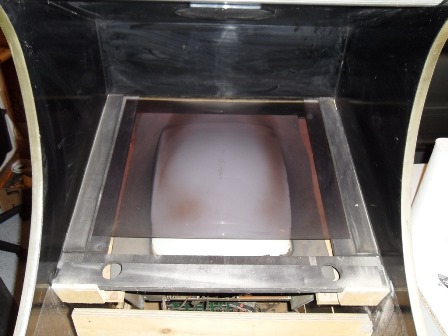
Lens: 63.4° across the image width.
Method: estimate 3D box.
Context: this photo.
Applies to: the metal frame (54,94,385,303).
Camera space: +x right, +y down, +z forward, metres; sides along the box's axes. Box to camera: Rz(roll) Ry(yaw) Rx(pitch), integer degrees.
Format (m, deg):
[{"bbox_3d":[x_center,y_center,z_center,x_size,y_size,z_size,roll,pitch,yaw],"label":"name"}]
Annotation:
[{"bbox_3d":[-0.004,0.022,0.822,0.605,0.045,0.510,1,52,-1],"label":"metal frame"}]

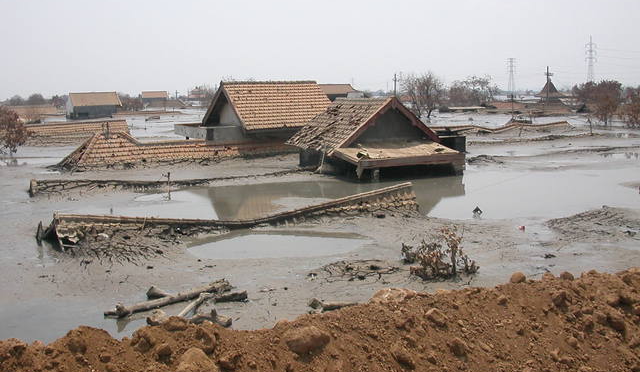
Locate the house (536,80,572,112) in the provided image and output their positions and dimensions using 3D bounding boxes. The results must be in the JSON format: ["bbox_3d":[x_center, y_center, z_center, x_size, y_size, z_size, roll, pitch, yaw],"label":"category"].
[{"bbox_3d":[34.694,-13.389,101.213,4.800,5.000,4.800,-3,8,-15],"label":"house"}]

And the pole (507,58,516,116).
[{"bbox_3d":[24.401,-12.551,87.170,1.300,7.400,1.000,0,8,10],"label":"pole"}]

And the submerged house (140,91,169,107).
[{"bbox_3d":[-39.578,-20.686,163.599,6.200,4.400,5.500,-4,8,-22],"label":"submerged house"}]

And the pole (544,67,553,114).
[{"bbox_3d":[31.449,-13.281,94.154,1.100,6.300,0.400,0,8,5],"label":"pole"}]

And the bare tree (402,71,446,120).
[{"bbox_3d":[11.890,-10.382,79.357,4.900,5.500,4.900,-1,8,0],"label":"bare tree"}]

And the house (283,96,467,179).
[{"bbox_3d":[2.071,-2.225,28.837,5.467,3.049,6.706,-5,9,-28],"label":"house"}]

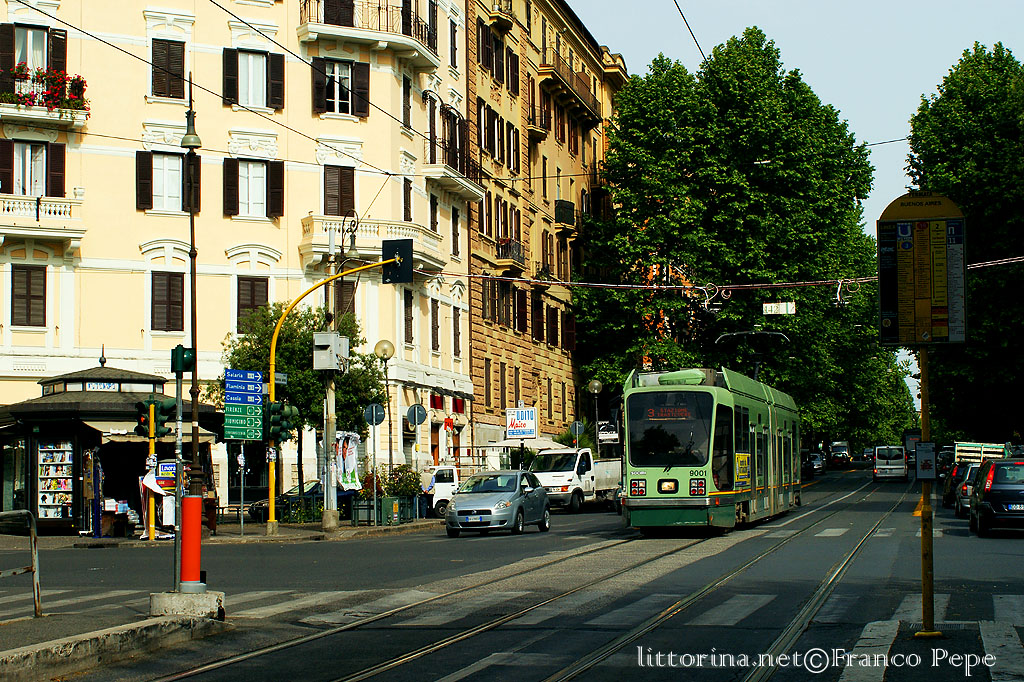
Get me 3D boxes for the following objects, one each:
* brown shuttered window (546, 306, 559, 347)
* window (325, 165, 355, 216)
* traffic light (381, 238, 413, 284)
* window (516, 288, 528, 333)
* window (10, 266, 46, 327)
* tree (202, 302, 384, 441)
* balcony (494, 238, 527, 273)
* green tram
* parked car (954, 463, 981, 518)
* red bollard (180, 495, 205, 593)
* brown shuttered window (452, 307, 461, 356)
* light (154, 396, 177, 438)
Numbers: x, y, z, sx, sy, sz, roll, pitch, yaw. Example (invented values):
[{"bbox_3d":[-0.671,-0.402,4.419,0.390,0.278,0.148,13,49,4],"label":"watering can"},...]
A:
[{"bbox_3d":[2.277,-0.792,94.765,0.280,2.203,1.150,-2,-5,14],"label":"brown shuttered window"},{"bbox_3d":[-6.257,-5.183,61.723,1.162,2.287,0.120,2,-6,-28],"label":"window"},{"bbox_3d":[-2.543,-1.780,38.616,0.700,0.980,0.380,-2,-5,14],"label":"traffic light"},{"bbox_3d":[0.514,-1.554,87.636,0.280,2.143,1.150,-2,-5,14],"label":"window"},{"bbox_3d":[-16.064,-1.503,56.740,1.145,2.041,0.100,2,-6,-28],"label":"window"},{"bbox_3d":[-6.098,1.848,48.500,5.100,5.828,4.800,-2,-5,14],"label":"tree"},{"bbox_3d":[-0.031,-4.160,84.935,0.859,1.258,2.823,-2,-5,14],"label":"balcony"},{"bbox_3d":[5.919,2.960,45.302,2.320,3.480,21.000,-2,-4,14],"label":"green tram"},{"bbox_3d":[12.652,3.928,45.187,1.660,1.400,3.950,-2,-4,14],"label":"parked car"},{"bbox_3d":[-3.305,2.098,17.650,0.250,1.020,0.250,-2,-5,11],"label":"red bollard"},{"bbox_3d":[-2.281,-0.369,70.678,0.120,2.062,1.020,-2,-5,14],"label":"brown shuttered window"},{"bbox_3d":[-7.666,1.673,37.800,0.460,0.900,0.360,0,-5,-8],"label":"light"}]

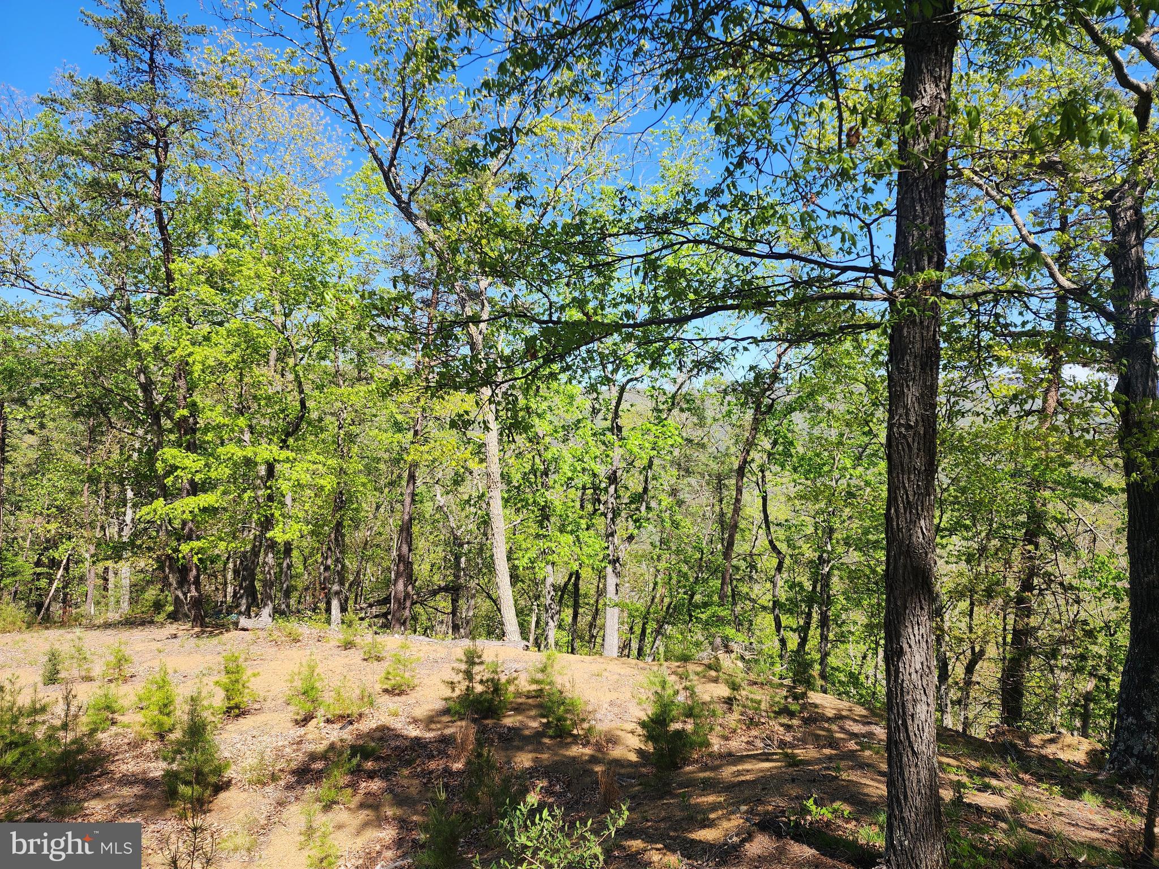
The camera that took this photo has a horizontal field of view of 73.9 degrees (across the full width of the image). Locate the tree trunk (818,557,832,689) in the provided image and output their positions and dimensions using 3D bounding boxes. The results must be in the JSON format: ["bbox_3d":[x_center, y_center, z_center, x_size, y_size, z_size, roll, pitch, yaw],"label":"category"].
[{"bbox_3d":[3.919,3.037,12.300,0.188,2.126,0.159,0,0,0],"label":"tree trunk"}]

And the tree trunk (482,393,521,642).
[{"bbox_3d":[-1.220,1.284,12.000,0.296,3.895,0.254,-5,0,0],"label":"tree trunk"}]

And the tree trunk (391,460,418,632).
[{"bbox_3d":[-2.860,1.844,12.800,0.301,2.896,0.286,4,0,0],"label":"tree trunk"}]

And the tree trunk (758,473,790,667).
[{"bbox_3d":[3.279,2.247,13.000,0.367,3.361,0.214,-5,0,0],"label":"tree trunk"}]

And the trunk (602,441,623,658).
[{"bbox_3d":[0.478,1.687,11.300,0.226,3.177,0.199,2,0,0],"label":"trunk"}]

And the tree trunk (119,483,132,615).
[{"bbox_3d":[-10.004,2.529,17.000,0.260,2.919,0.220,1,0,0],"label":"tree trunk"}]

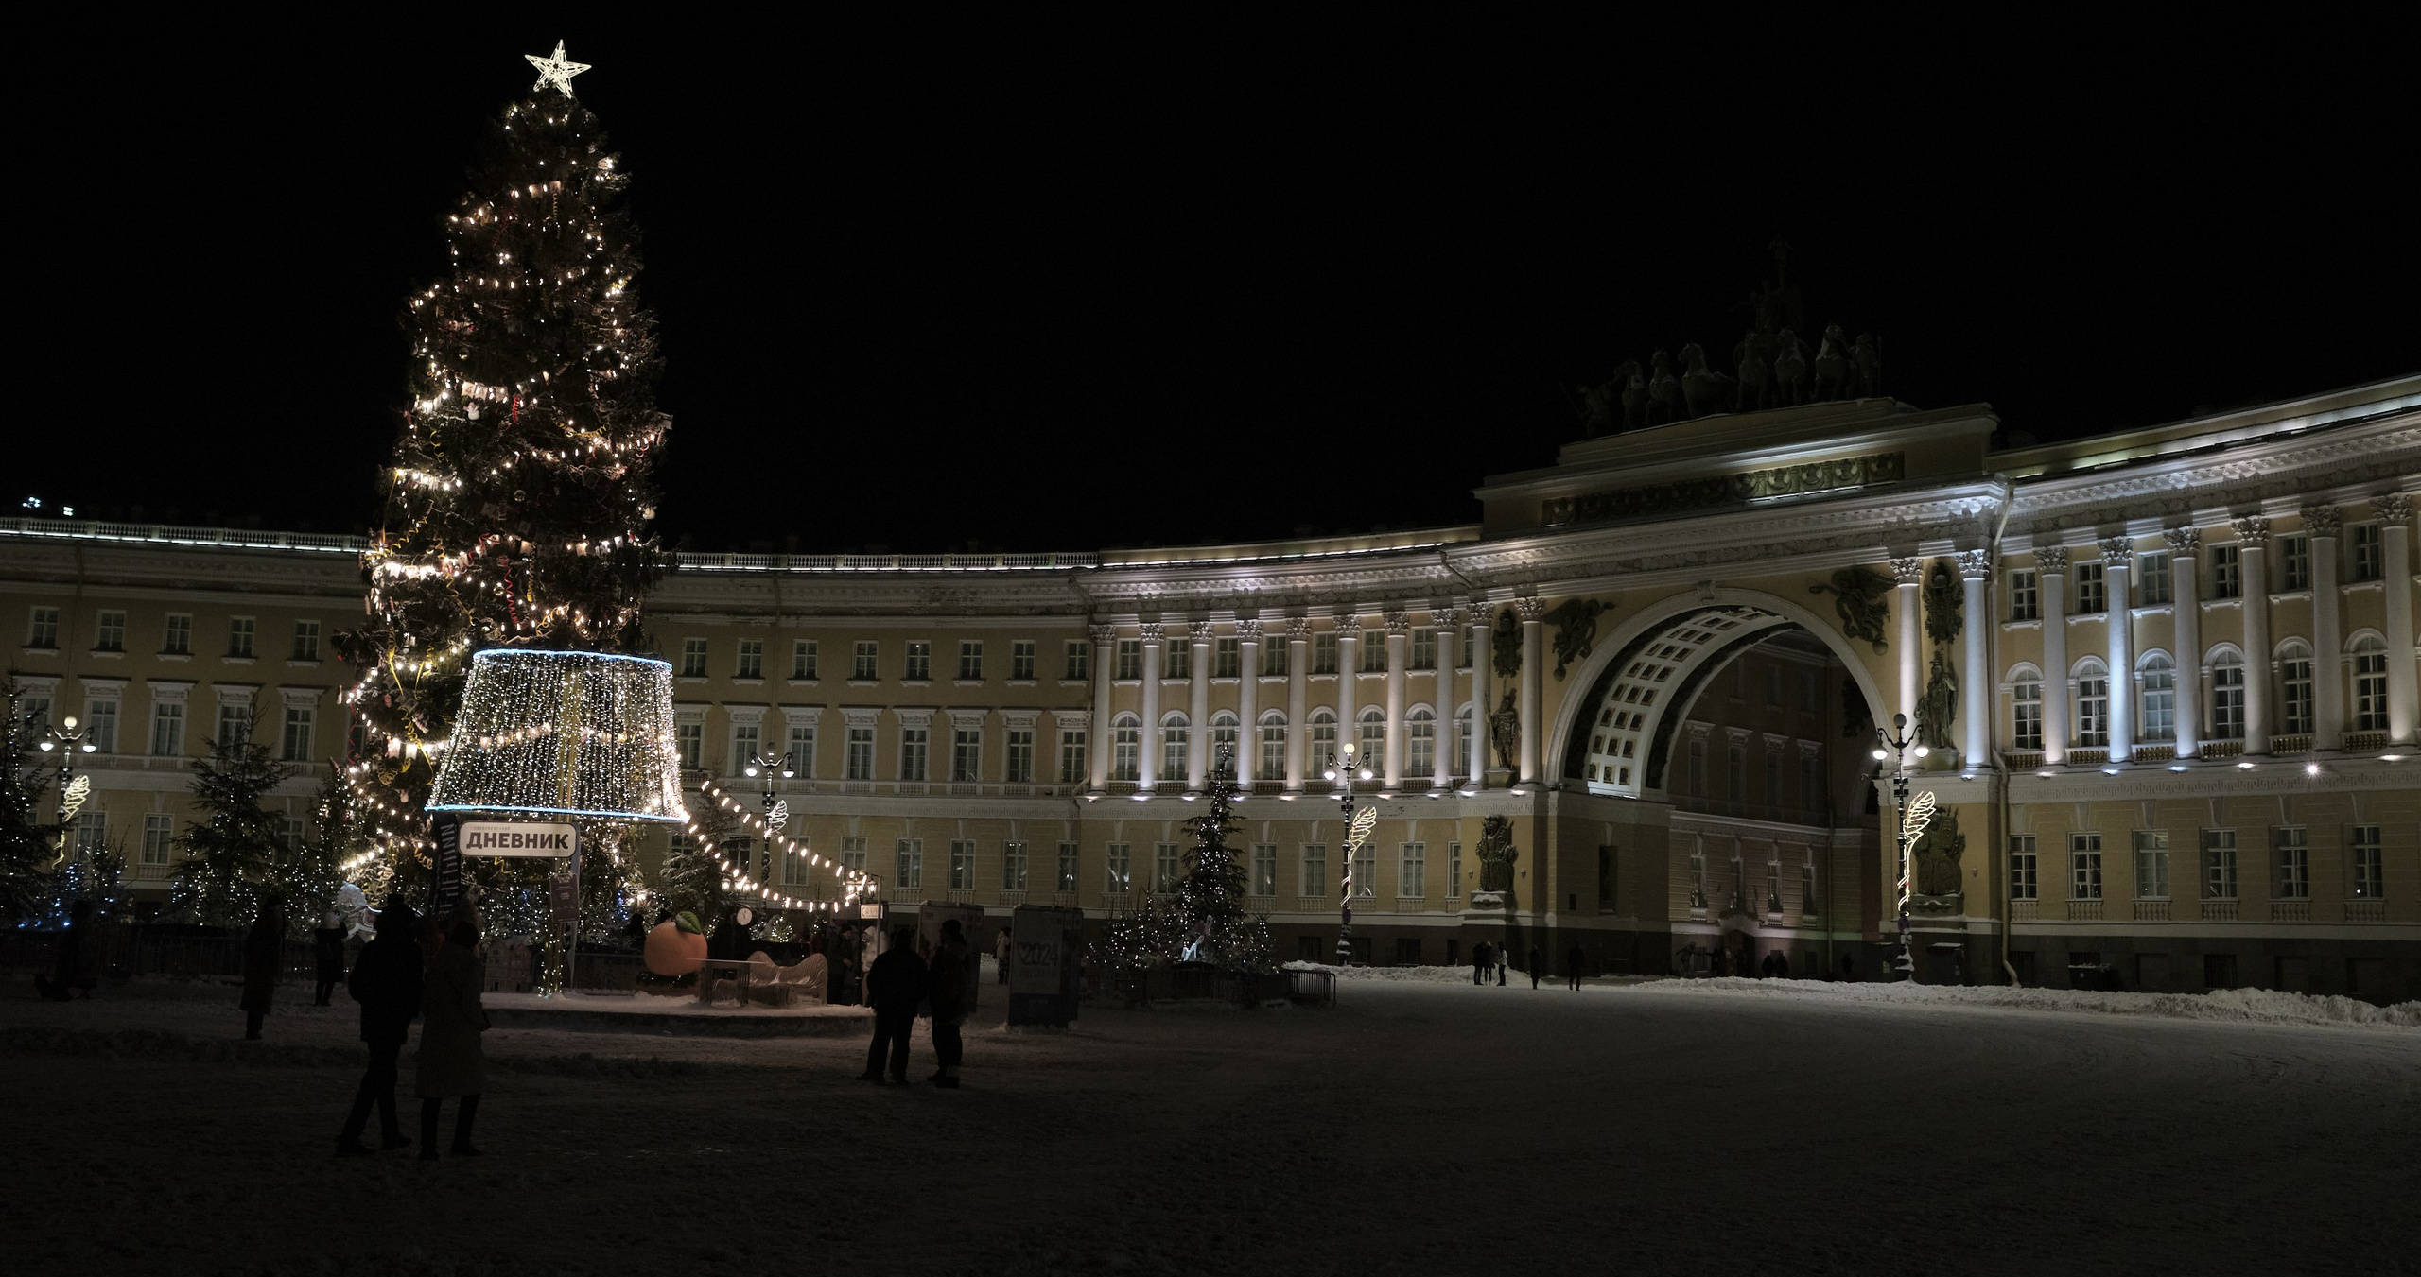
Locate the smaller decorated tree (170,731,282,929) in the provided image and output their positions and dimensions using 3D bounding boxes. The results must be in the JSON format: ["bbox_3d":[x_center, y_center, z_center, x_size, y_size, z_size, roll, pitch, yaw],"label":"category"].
[{"bbox_3d":[-24.012,5.278,57.625,2.850,5.990,2.850,2,-7,0],"label":"smaller decorated tree"}]

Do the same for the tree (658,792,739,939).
[{"bbox_3d":[-13.893,6.723,63.674,2.300,5.210,2.300,2,-7,0],"label":"tree"}]

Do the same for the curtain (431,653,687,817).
[{"bbox_3d":[-11.471,1.706,41.253,4.250,2.850,4.250,2,-7,0],"label":"curtain"}]

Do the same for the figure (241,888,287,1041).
[{"bbox_3d":[-12.097,4.188,30.045,0.450,1.830,0.500,8,-9,-41],"label":"figure"}]

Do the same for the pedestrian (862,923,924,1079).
[{"bbox_3d":[-3.558,4.081,26.355,0.620,1.720,0.420,3,-7,-14],"label":"pedestrian"}]

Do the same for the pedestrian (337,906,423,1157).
[{"bbox_3d":[-5.987,2.802,16.951,0.550,1.770,0.500,-4,-9,37],"label":"pedestrian"}]

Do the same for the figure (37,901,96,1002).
[{"bbox_3d":[-20.218,5.529,41.686,0.550,1.740,0.500,6,-8,-30],"label":"figure"}]

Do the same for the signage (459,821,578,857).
[{"bbox_3d":[-11.958,3.460,40.653,1.950,0.550,0.180,2,-7,-5],"label":"signage"}]

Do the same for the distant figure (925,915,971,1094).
[{"bbox_3d":[-2.894,4.020,25.996,0.420,1.790,0.500,-1,-8,22],"label":"distant figure"}]

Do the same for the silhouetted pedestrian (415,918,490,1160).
[{"bbox_3d":[-5.425,2.837,16.833,0.520,1.700,0.420,-3,-8,30],"label":"silhouetted pedestrian"}]

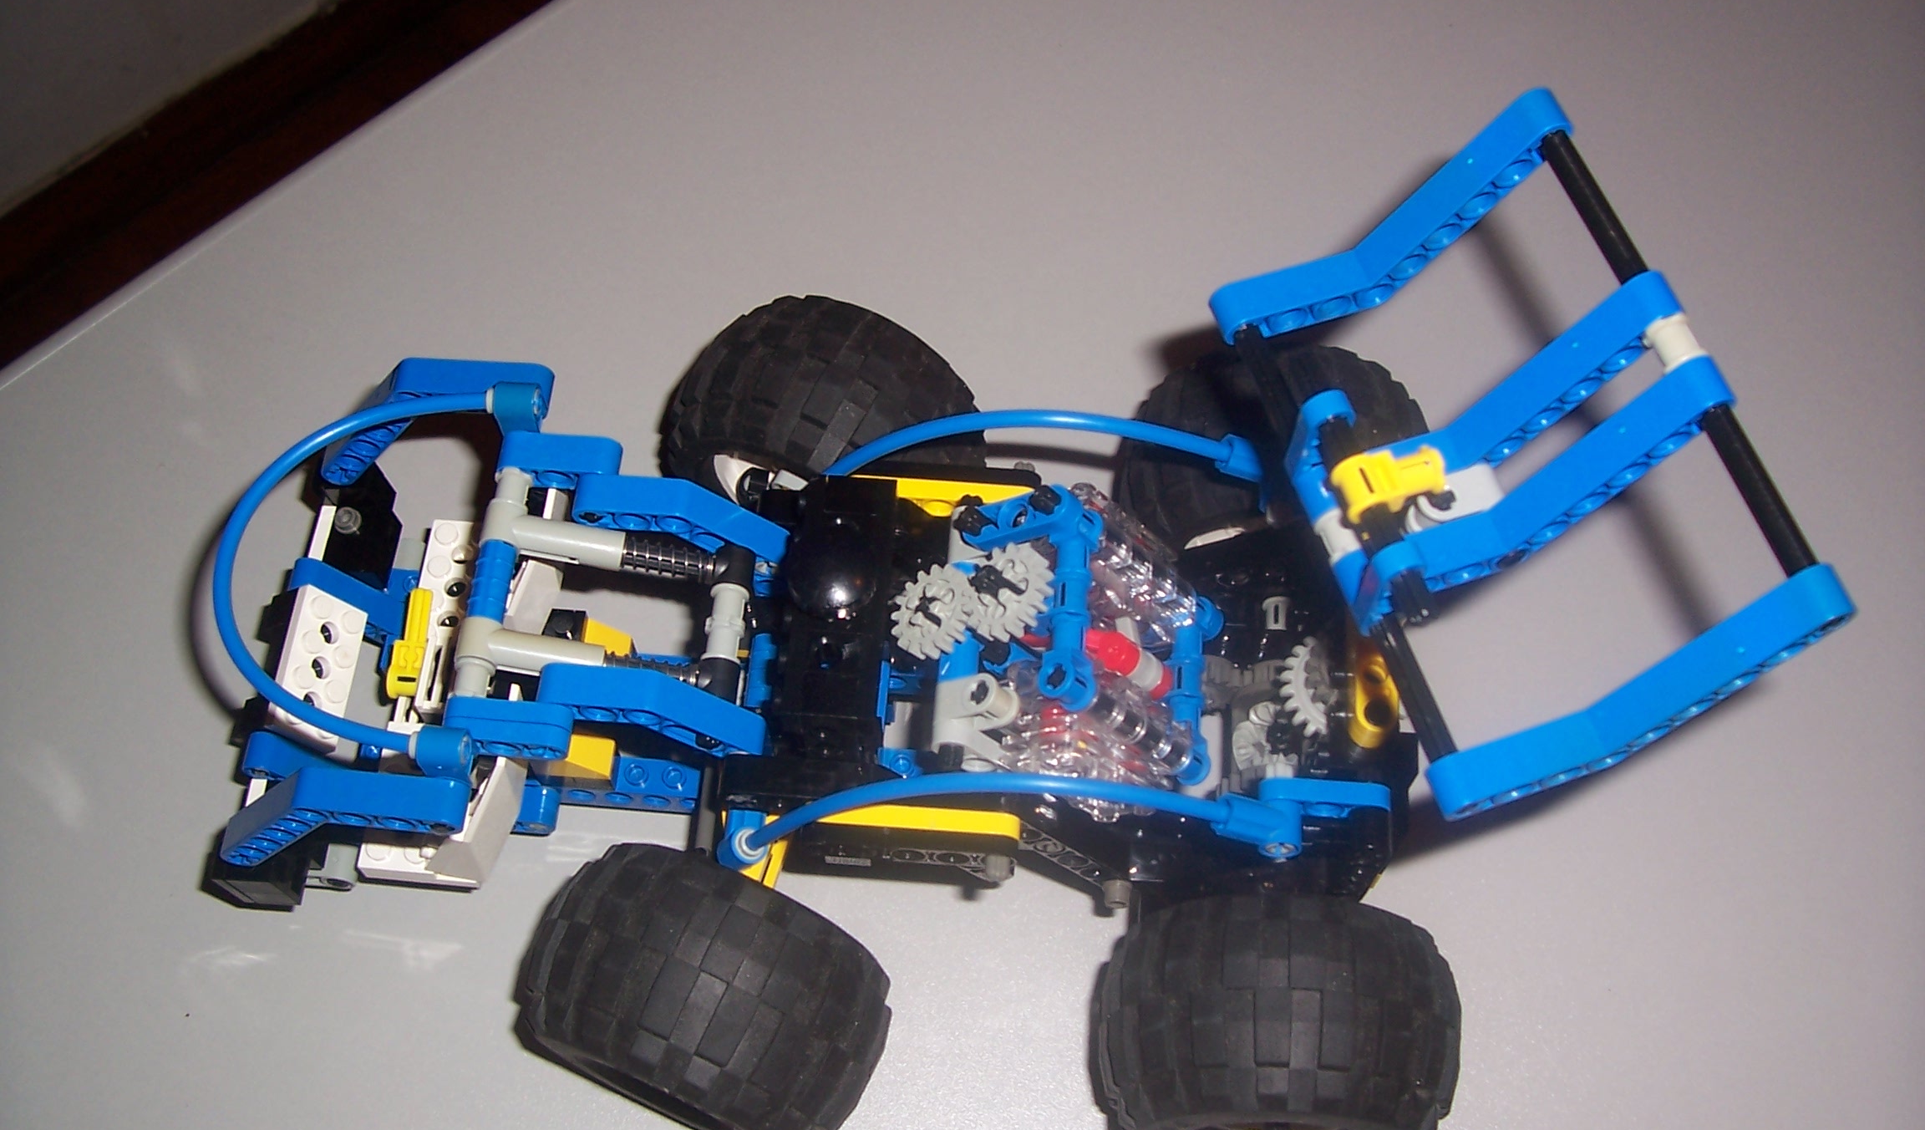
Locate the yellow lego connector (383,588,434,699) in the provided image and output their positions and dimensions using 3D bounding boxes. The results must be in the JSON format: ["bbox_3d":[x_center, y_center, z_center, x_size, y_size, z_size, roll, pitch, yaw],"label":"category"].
[{"bbox_3d":[-0.115,0.016,0.394,0.008,0.008,0.024,4,63,2],"label":"yellow lego connector"}]

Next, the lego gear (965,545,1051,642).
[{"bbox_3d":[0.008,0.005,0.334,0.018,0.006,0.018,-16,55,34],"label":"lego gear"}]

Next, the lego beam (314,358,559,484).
[{"bbox_3d":[-0.115,-0.031,0.395,0.065,0.021,0.008,-13,58,32],"label":"lego beam"}]

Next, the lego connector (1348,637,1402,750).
[{"bbox_3d":[0.076,0.021,0.349,0.008,0.008,0.024,2,63,4],"label":"lego connector"}]

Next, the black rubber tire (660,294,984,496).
[{"bbox_3d":[-0.029,-0.026,0.417,0.069,0.069,0.040,24,66,12],"label":"black rubber tire"}]

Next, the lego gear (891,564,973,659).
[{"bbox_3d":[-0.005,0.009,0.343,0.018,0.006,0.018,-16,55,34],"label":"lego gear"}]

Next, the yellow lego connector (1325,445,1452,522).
[{"bbox_3d":[0.064,-0.012,0.287,0.017,0.008,0.008,-17,65,-6],"label":"yellow lego connector"}]

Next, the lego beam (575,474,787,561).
[{"bbox_3d":[-0.052,-0.008,0.364,0.044,0.016,0.008,17,62,-22],"label":"lego beam"}]

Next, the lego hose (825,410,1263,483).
[{"bbox_3d":[0.008,-0.021,0.363,0.100,0.033,0.006,-4,62,17],"label":"lego hose"}]

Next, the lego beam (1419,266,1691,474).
[{"bbox_3d":[0.084,-0.023,0.297,0.065,0.021,0.008,-32,63,24],"label":"lego beam"}]

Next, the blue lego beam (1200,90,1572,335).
[{"bbox_3d":[0.074,-0.056,0.320,0.065,0.021,0.008,-32,66,23],"label":"blue lego beam"}]

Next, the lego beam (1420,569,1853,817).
[{"bbox_3d":[0.099,0.020,0.276,0.065,0.021,0.008,-32,63,24],"label":"lego beam"}]

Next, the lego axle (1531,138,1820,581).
[{"bbox_3d":[0.104,-0.032,0.277,0.005,0.005,0.096,-17,65,-6],"label":"lego axle"}]

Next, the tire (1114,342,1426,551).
[{"bbox_3d":[0.067,-0.015,0.403,0.069,0.069,0.040,2,63,4],"label":"tire"}]

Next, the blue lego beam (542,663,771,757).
[{"bbox_3d":[-0.055,0.026,0.345,0.043,0.016,0.008,16,61,-21],"label":"blue lego beam"}]

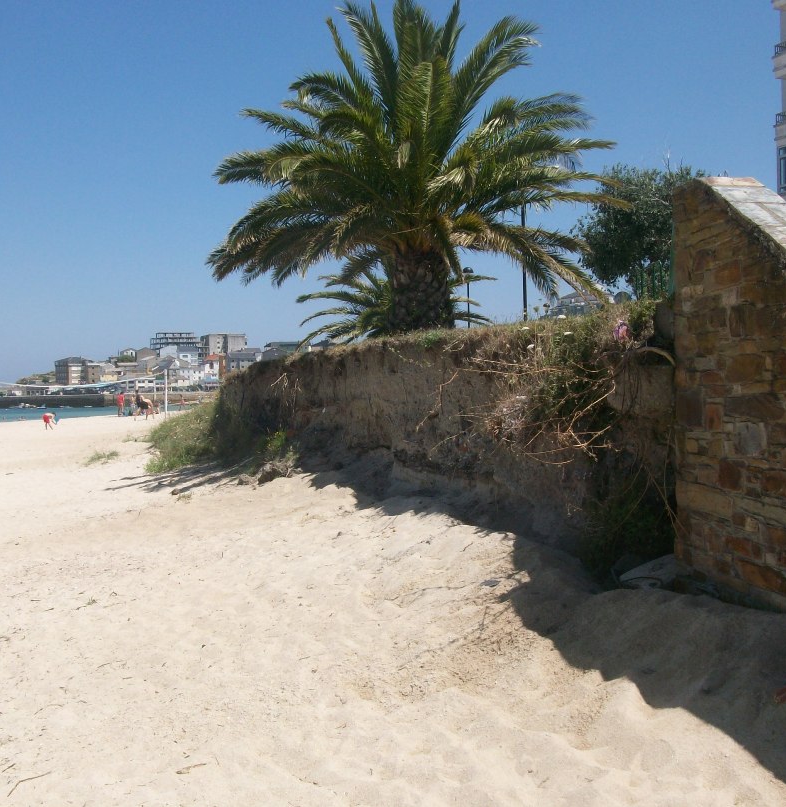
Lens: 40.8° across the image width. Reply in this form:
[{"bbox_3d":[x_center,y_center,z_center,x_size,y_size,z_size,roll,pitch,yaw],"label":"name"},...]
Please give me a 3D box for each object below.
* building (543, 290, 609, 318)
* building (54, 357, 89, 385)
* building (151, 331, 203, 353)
[{"bbox_3d":[47.133,-24.525,270.000,16.500,8.690,12.000,0,1,21],"label":"building"},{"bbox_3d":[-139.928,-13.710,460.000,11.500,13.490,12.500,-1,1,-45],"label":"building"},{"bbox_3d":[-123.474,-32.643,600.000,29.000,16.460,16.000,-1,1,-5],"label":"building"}]

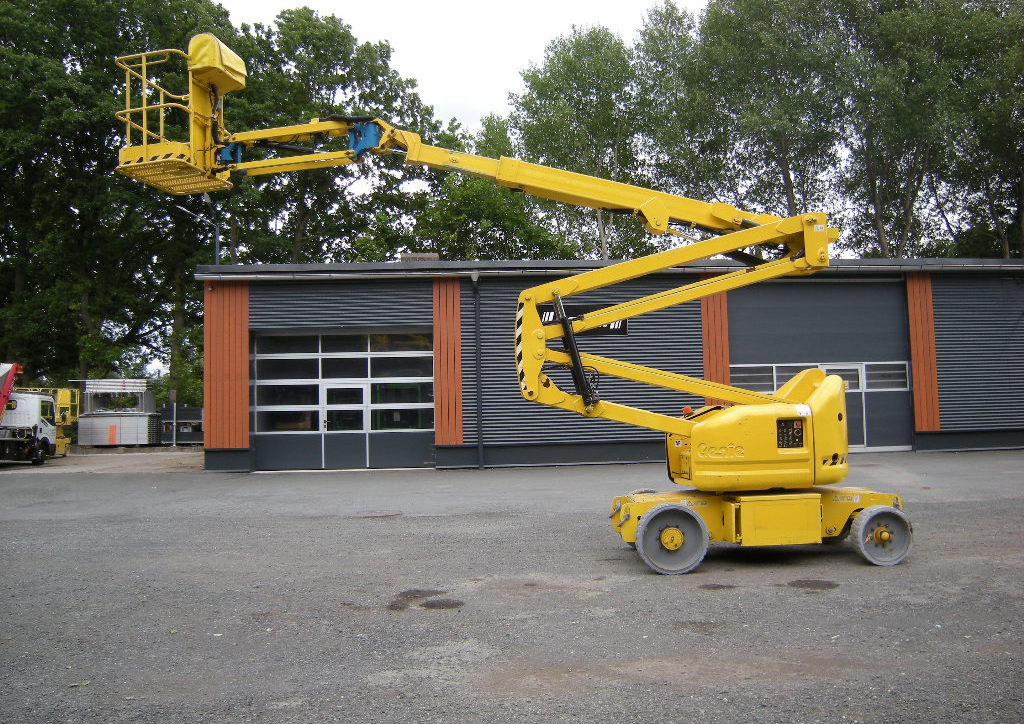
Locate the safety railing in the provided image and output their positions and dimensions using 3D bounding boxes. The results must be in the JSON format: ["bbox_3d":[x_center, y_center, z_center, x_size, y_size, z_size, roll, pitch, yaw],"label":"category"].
[{"bbox_3d":[-3.469,-2.535,8.667,0.760,0.980,1.020,-3,-4,20],"label":"safety railing"}]

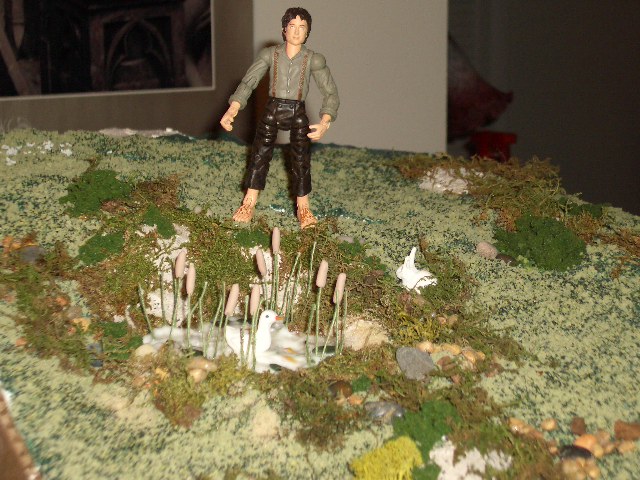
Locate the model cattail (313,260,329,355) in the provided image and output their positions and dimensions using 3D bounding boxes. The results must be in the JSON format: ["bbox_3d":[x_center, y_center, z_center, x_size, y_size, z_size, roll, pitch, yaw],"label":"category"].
[{"bbox_3d":[0.000,0.031,0.635,0.007,0.044,0.006,0,10,0],"label":"model cattail"}]

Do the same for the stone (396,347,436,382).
[{"bbox_3d":[0.041,0.053,0.584,0.017,0.014,0.011,0,14,0],"label":"stone"}]

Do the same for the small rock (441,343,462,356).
[{"bbox_3d":[0.057,0.048,0.595,0.009,0.006,0.007,0,14,0],"label":"small rock"}]

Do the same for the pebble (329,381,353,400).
[{"bbox_3d":[0.009,0.066,0.598,0.010,0.009,0.009,0,10,0],"label":"pebble"}]

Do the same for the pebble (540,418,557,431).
[{"bbox_3d":[0.089,0.072,0.535,0.006,0.004,0.006,0,14,0],"label":"pebble"}]

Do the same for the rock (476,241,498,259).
[{"bbox_3d":[0.085,0.005,0.695,0.011,0.009,0.010,0,14,0],"label":"rock"}]

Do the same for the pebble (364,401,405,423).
[{"bbox_3d":[0.026,0.068,0.545,0.016,0.008,0.011,0,14,0],"label":"pebble"}]

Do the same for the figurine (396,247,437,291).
[{"bbox_3d":[0.049,0.014,0.695,0.020,0.022,0.014,-4,11,-23],"label":"figurine"}]

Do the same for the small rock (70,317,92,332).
[{"bbox_3d":[-0.109,0.038,0.620,0.009,0.007,0.008,0,14,0],"label":"small rock"}]

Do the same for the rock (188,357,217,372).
[{"bbox_3d":[-0.050,0.053,0.575,0.013,0.006,0.009,0,14,0],"label":"rock"}]

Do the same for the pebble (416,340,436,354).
[{"bbox_3d":[0.046,0.047,0.597,0.009,0.006,0.007,0,14,0],"label":"pebble"}]

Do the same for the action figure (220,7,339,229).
[{"bbox_3d":[-0.021,-0.067,0.740,0.064,0.118,0.036,6,10,6],"label":"action figure"}]

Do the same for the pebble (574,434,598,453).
[{"bbox_3d":[0.109,0.083,0.561,0.010,0.007,0.008,0,10,0],"label":"pebble"}]

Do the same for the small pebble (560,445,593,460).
[{"bbox_3d":[0.103,0.086,0.551,0.013,0.006,0.011,0,10,0],"label":"small pebble"}]

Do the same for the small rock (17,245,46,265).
[{"bbox_3d":[-0.146,0.007,0.691,0.015,0.010,0.013,0,10,0],"label":"small rock"}]

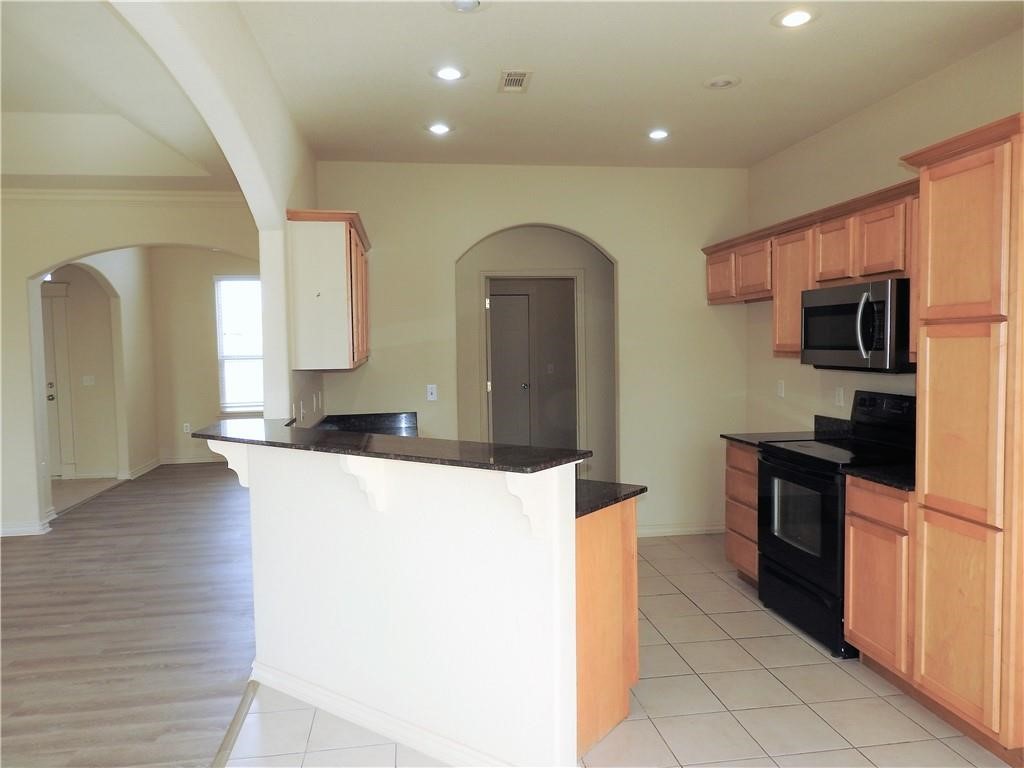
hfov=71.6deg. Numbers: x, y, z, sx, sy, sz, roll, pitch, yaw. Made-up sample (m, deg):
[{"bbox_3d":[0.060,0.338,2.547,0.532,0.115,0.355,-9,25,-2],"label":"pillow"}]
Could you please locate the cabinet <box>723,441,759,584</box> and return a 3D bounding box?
[{"bbox_3d":[1.686,0.757,4.267,0.637,0.810,0.459,-2,3,-9],"label":"cabinet"}]

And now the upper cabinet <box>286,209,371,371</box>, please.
[{"bbox_3d":[-1.083,-0.523,4.331,0.336,0.823,1.407,-2,3,-9],"label":"upper cabinet"}]

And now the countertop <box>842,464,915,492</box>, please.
[{"bbox_3d":[1.849,0.405,3.055,0.670,0.036,0.441,-2,3,-9],"label":"countertop"}]

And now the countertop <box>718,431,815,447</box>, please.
[{"bbox_3d":[1.666,0.338,4.264,0.670,0.036,0.497,-2,3,-9],"label":"countertop"}]

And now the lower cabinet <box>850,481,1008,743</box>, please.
[{"bbox_3d":[1.898,0.834,2.862,0.637,0.810,0.885,-2,3,-9],"label":"lower cabinet"}]

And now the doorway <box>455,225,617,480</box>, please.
[{"bbox_3d":[0.186,0.009,5.333,1.194,2.367,0.150,-2,3,-9],"label":"doorway"}]

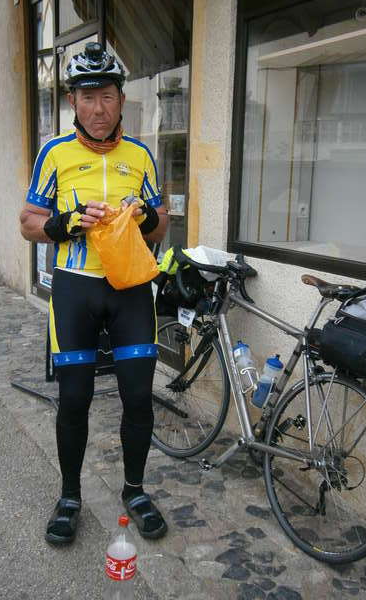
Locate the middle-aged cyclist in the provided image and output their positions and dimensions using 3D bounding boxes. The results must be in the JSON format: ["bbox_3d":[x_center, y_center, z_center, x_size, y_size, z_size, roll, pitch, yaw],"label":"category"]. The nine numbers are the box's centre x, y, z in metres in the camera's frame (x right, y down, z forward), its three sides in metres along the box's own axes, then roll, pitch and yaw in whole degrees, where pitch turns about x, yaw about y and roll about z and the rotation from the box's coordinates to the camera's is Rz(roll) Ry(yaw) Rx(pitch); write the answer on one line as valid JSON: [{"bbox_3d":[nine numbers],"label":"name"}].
[{"bbox_3d":[-0.333,0.024,2.329,0.570,1.850,0.440,-1,12,-12],"label":"middle-aged cyclist"}]

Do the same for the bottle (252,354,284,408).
[{"bbox_3d":[0.363,0.337,2.643,0.075,0.233,0.075,9,19,-33],"label":"bottle"}]

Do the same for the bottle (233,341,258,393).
[{"bbox_3d":[0.275,0.291,2.786,0.075,0.229,0.075,-7,-26,-4],"label":"bottle"}]

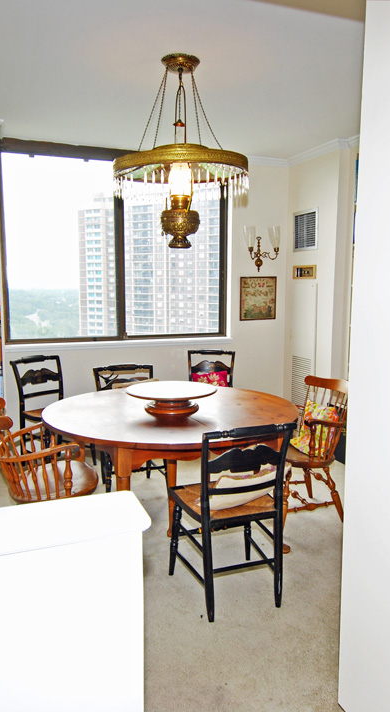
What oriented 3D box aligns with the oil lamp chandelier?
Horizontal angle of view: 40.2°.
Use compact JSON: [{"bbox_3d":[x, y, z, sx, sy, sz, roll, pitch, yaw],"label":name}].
[{"bbox_3d":[-0.076,-1.031,2.741,0.695,0.930,0.695,0,7,0],"label":"oil lamp chandelier"}]

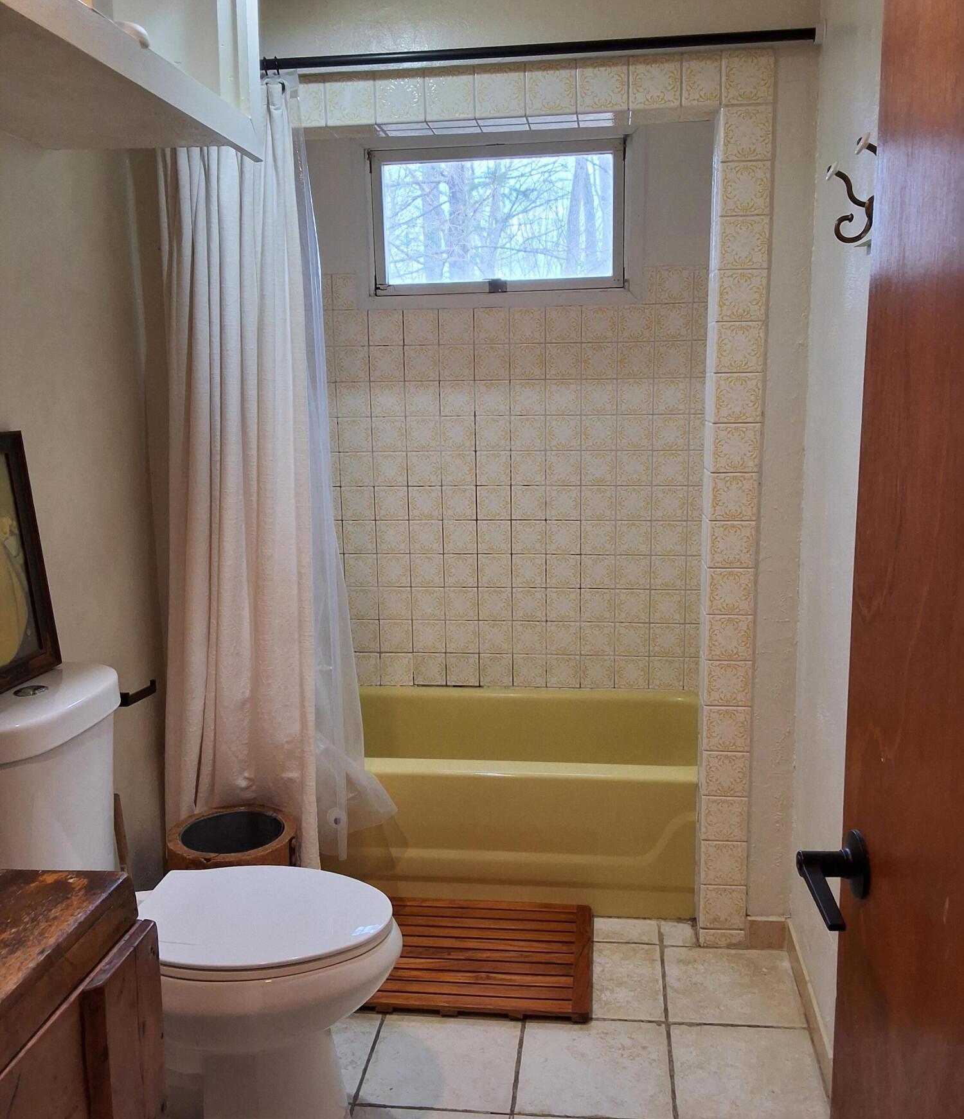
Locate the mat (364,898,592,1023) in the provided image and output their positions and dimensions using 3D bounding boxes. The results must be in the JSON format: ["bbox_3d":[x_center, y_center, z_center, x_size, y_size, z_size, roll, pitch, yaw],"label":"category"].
[{"bbox_3d":[-0.045,0.945,2.491,0.617,0.033,0.436,0,11,7],"label":"mat"}]

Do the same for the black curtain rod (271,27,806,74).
[{"bbox_3d":[-0.052,-1.062,2.186,1.475,0.026,0.026,0,11,7],"label":"black curtain rod"}]

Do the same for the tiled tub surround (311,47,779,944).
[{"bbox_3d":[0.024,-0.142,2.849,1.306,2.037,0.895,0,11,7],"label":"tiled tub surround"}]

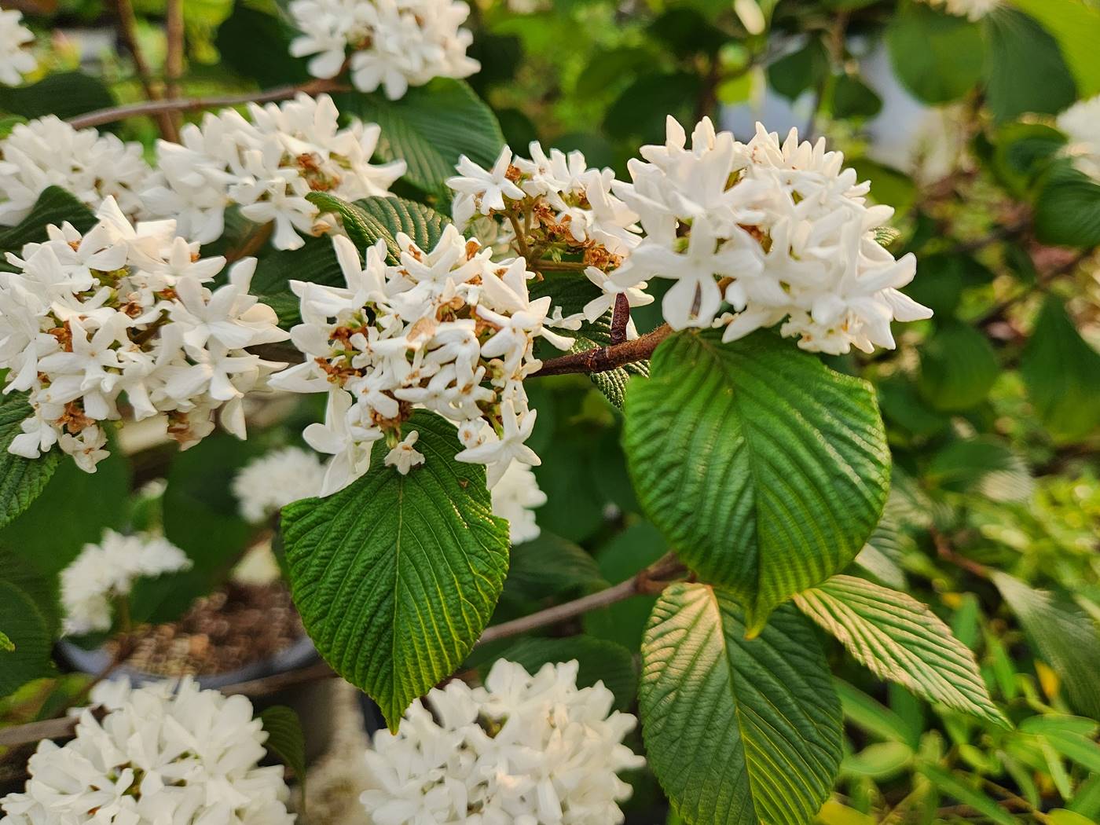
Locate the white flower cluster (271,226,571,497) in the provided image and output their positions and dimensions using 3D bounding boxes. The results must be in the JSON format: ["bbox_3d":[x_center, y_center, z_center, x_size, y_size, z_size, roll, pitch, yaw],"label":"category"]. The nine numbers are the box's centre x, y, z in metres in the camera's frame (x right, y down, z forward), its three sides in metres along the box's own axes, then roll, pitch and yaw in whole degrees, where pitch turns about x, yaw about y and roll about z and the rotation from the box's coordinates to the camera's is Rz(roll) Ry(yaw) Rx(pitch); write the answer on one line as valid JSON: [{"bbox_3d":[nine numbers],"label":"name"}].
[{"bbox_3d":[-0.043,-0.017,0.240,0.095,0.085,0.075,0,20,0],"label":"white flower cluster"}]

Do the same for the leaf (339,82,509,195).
[{"bbox_3d":[-0.060,-0.128,0.340,0.078,0.060,0.022,-8,-25,-10],"label":"leaf"}]

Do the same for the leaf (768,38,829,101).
[{"bbox_3d":[0.254,-0.352,0.750,0.062,0.066,0.025,0,20,0],"label":"leaf"}]

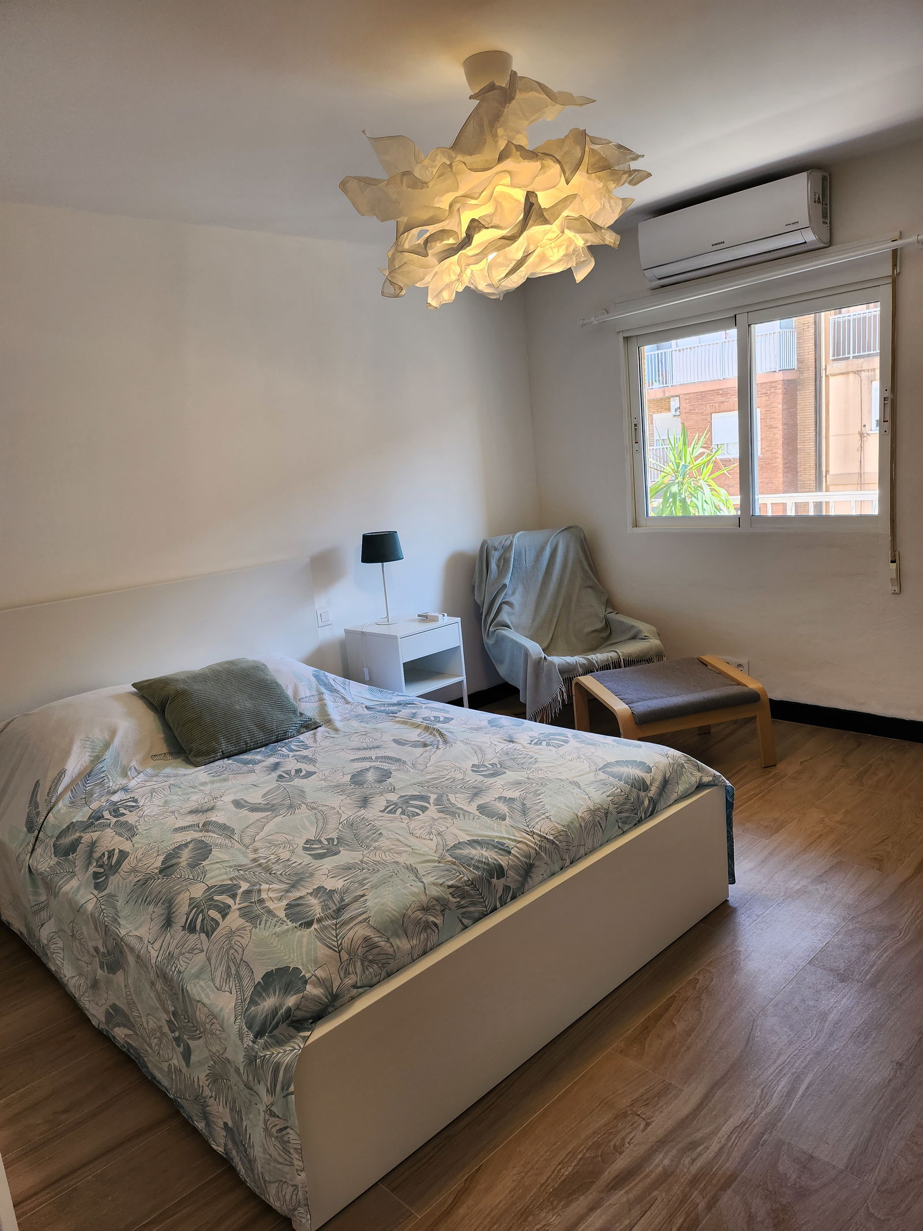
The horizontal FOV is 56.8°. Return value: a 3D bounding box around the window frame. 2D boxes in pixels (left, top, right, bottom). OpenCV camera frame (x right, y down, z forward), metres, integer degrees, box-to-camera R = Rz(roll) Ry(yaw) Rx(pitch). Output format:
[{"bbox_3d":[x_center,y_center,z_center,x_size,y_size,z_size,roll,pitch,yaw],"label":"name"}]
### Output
[{"bbox_3d":[1.359,-0.917,4.072,0.080,1.035,1.300,-15,14,-42],"label":"window frame"}]

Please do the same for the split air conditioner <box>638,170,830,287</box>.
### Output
[{"bbox_3d":[1.203,-1.726,3.834,0.205,0.295,0.815,-15,14,-42],"label":"split air conditioner"}]

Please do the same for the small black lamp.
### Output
[{"bbox_3d":[-0.377,-0.180,4.145,0.205,0.445,0.205,-5,10,1],"label":"small black lamp"}]

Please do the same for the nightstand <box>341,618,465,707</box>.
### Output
[{"bbox_3d":[-0.258,0.353,4.202,0.392,0.638,0.404,6,15,45],"label":"nightstand"}]

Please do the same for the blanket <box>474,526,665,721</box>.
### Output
[{"bbox_3d":[0.524,0.029,4.282,0.710,0.860,0.800,-8,11,-14],"label":"blanket"}]

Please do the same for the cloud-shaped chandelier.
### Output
[{"bbox_3d":[0.090,-1.199,2.390,0.860,0.640,0.860,-15,14,-42],"label":"cloud-shaped chandelier"}]

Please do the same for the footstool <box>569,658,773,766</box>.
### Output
[{"bbox_3d":[0.919,0.456,3.752,0.670,0.400,0.540,-8,11,-16],"label":"footstool"}]

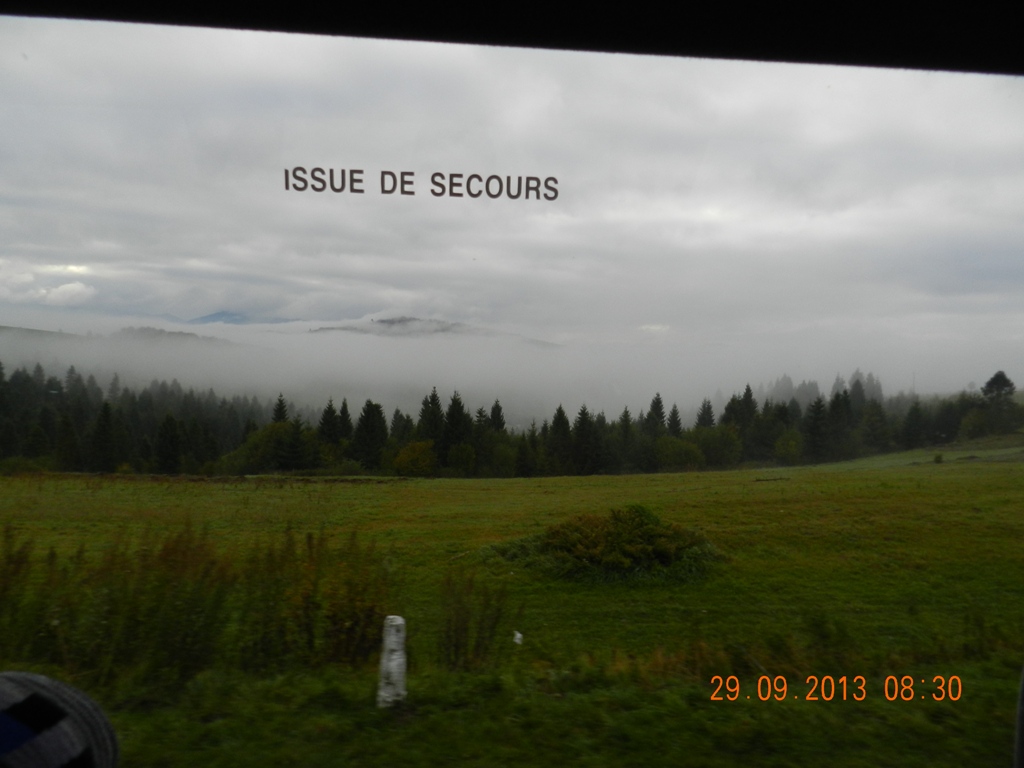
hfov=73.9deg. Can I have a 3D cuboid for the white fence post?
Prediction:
[{"bbox_3d":[-0.970,2.239,5.500,0.190,0.710,0.190,2,1,-3],"label":"white fence post"}]

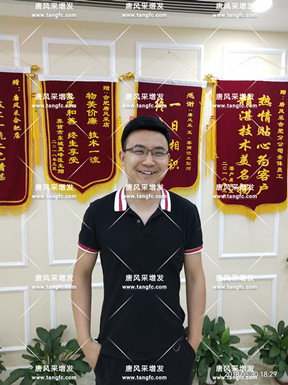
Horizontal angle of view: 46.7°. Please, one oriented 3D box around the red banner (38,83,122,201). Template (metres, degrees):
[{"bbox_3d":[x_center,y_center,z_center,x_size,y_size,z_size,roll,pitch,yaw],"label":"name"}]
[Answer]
[{"bbox_3d":[-0.425,-0.346,2.260,0.530,0.845,0.040,-1,6,-8],"label":"red banner"}]

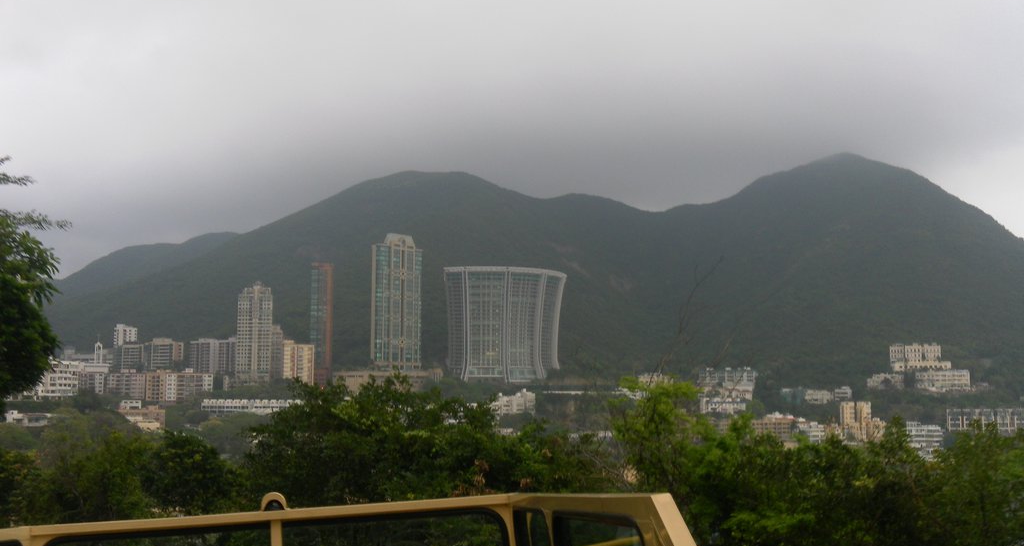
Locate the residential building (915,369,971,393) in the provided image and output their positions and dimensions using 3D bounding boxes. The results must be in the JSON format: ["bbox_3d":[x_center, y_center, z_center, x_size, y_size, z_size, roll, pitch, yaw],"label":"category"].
[{"bbox_3d":[303.520,76.497,730.000,38.000,17.000,16.000,0,-6,6],"label":"residential building"}]

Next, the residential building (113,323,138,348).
[{"bbox_3d":[-353.930,59.870,950.000,18.300,25.000,17.000,1,-5,-8],"label":"residential building"}]

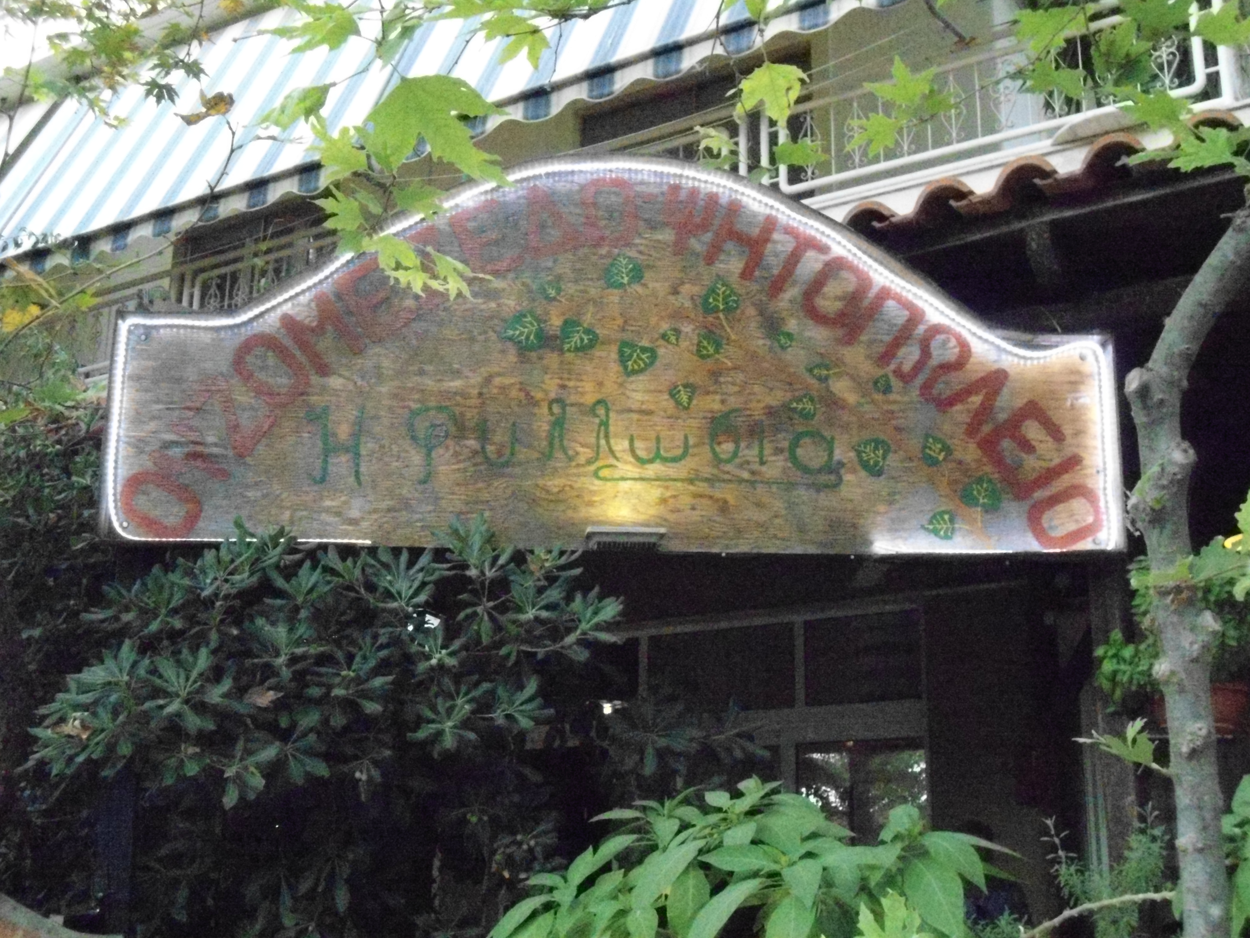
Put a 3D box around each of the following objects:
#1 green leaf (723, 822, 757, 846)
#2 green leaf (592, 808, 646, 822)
[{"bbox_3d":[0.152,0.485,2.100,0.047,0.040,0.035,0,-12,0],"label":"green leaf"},{"bbox_3d":[-0.007,0.468,2.150,0.075,0.019,0.035,0,-12,0],"label":"green leaf"}]

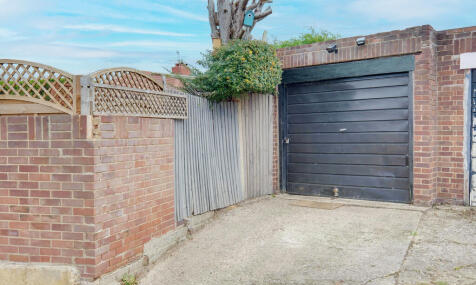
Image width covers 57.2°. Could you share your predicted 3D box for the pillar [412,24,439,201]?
[{"bbox_3d":[2.805,-0.399,6.512,0.250,2.630,0.330,0,1,37],"label":"pillar"}]

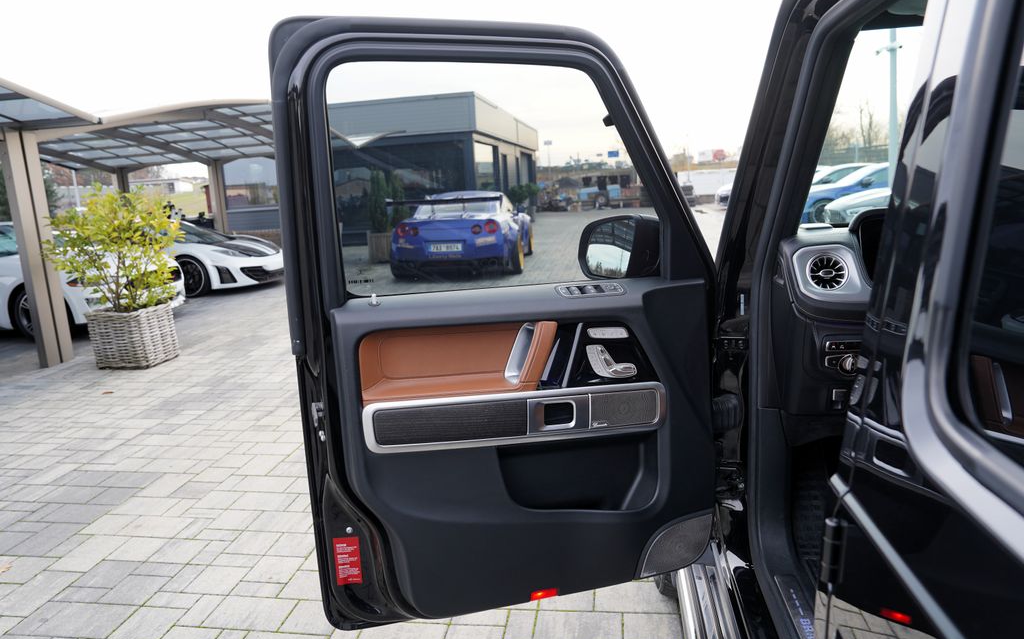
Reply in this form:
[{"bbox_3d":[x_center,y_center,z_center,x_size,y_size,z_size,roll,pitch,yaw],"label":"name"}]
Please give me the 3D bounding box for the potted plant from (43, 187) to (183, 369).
[{"bbox_3d":[-3.549,-0.398,6.296,1.080,1.630,1.050,-1,12,8],"label":"potted plant"}]

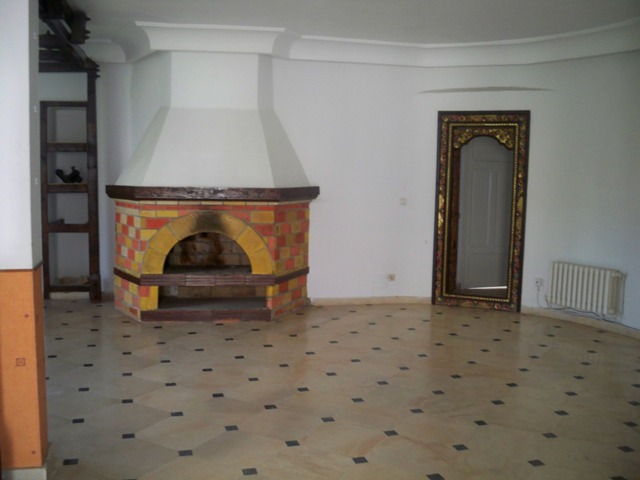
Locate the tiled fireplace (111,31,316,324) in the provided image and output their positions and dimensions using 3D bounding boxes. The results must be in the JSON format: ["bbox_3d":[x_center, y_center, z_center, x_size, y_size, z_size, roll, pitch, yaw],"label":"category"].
[{"bbox_3d":[-1.071,-0.606,6.526,2.245,2.760,0.829,0,6,-8],"label":"tiled fireplace"}]

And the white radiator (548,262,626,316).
[{"bbox_3d":[2.524,0.446,6.167,0.165,0.430,0.690,-3,7,-32],"label":"white radiator"}]

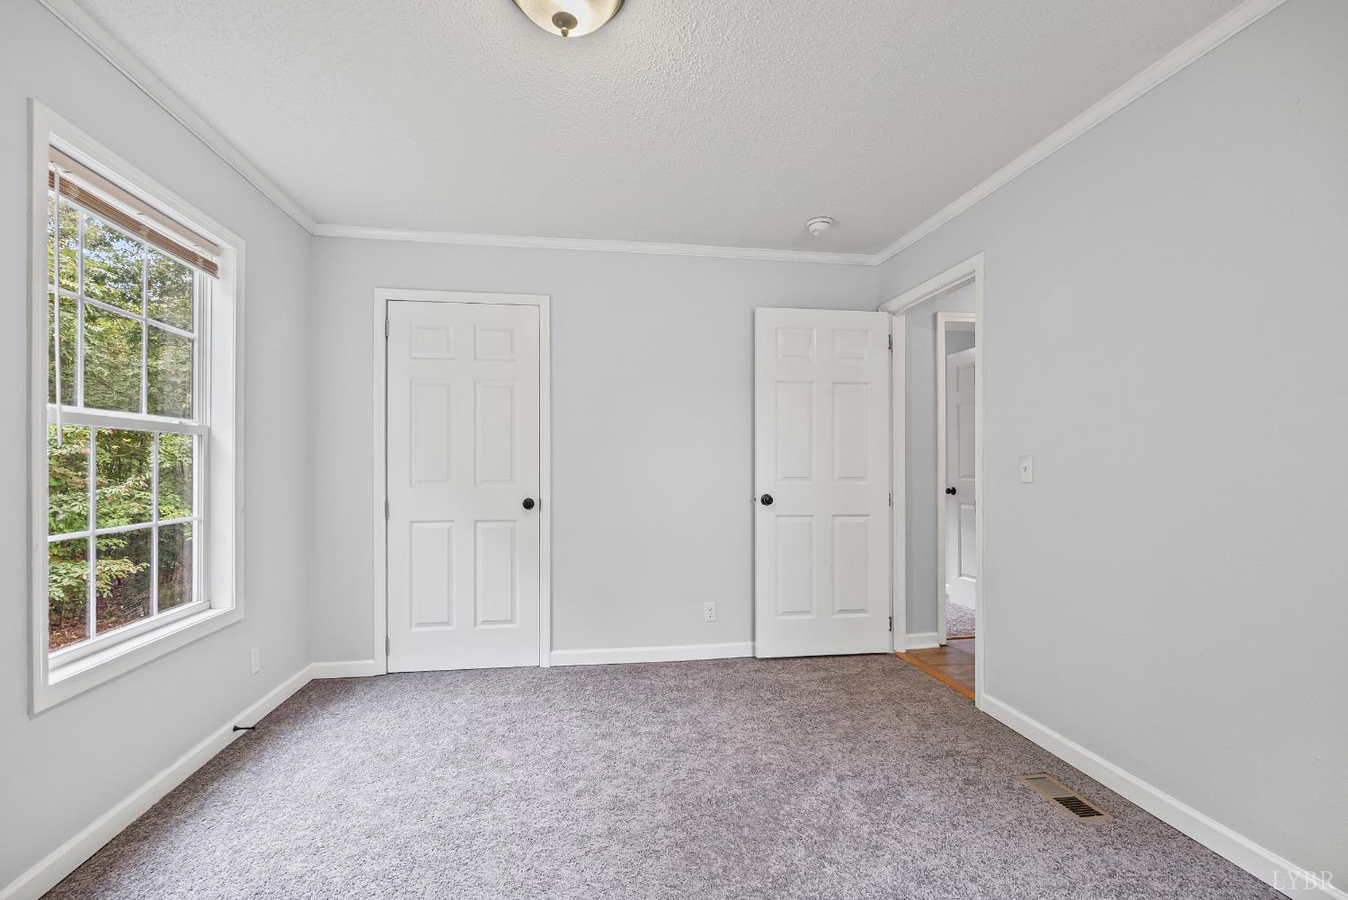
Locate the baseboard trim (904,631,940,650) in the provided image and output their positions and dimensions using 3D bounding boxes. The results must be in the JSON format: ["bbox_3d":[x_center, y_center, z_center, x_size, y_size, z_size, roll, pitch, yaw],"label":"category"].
[{"bbox_3d":[1.541,1.195,3.755,0.252,0.099,0.020,0,-1,-9],"label":"baseboard trim"}]

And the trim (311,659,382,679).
[{"bbox_3d":[-1.774,1.179,3.217,0.335,0.089,0.020,0,-1,-9],"label":"trim"}]

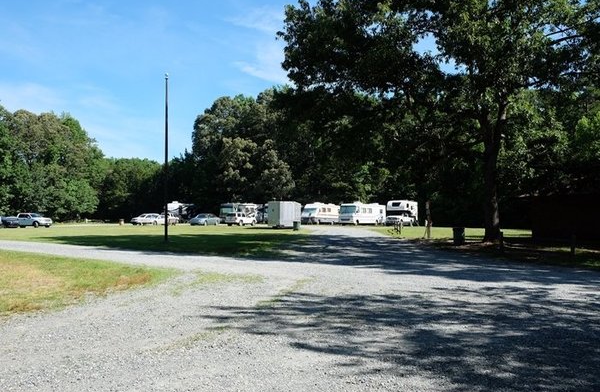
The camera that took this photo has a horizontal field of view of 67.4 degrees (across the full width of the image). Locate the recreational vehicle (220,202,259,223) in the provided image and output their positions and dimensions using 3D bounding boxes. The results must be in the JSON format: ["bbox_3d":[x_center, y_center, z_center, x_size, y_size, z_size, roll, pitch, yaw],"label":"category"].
[{"bbox_3d":[-10.155,2.939,75.672,2.491,3.551,8.587,-1,-2,21],"label":"recreational vehicle"}]

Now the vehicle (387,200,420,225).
[{"bbox_3d":[13.782,2.313,60.890,2.242,3.348,5.888,-2,-3,35],"label":"vehicle"}]

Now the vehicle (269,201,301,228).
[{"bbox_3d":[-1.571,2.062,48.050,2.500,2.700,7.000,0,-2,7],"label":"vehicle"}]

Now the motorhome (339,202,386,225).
[{"bbox_3d":[9.201,2.575,65.396,2.428,3.290,8.277,-2,-3,43],"label":"motorhome"}]

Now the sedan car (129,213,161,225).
[{"bbox_3d":[-20.603,3.182,60.423,1.780,1.490,4.800,-1,-3,29],"label":"sedan car"}]

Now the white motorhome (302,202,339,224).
[{"bbox_3d":[3.070,2.566,65.050,2.362,3.201,7.760,-2,-3,31],"label":"white motorhome"}]

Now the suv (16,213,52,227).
[{"bbox_3d":[-36.243,3.317,61.579,4.880,1.870,1.797,-1,-3,26],"label":"suv"}]

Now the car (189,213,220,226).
[{"bbox_3d":[-11.567,2.897,55.271,1.797,1.458,4.724,-1,-2,18],"label":"car"}]

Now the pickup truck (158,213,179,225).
[{"bbox_3d":[-18.030,3.195,62.279,1.794,1.740,5.158,0,-2,-1],"label":"pickup truck"}]

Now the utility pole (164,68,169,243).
[{"bbox_3d":[-7.814,-2.328,26.497,0.160,9.900,0.160,0,-2,0],"label":"utility pole"}]

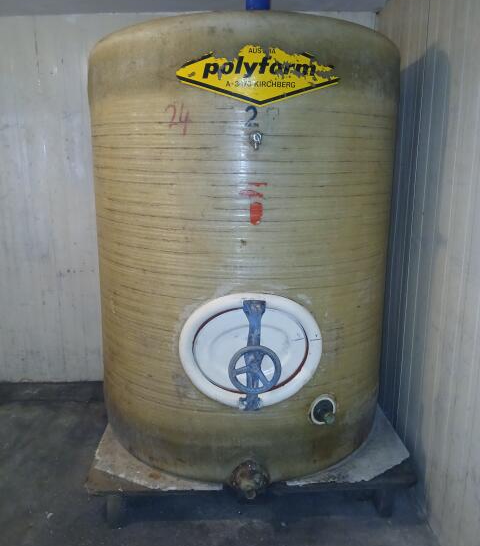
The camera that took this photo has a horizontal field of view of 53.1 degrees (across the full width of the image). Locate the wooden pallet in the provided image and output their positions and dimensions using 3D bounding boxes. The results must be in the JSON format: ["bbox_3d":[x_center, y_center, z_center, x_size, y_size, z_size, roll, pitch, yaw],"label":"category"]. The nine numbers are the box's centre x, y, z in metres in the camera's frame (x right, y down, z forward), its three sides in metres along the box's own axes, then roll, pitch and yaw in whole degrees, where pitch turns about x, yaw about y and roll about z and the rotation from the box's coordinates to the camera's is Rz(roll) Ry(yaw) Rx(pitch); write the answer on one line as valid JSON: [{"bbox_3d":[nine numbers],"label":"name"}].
[{"bbox_3d":[0.033,0.806,2.609,1.355,0.196,1.310,0,11,-3],"label":"wooden pallet"}]

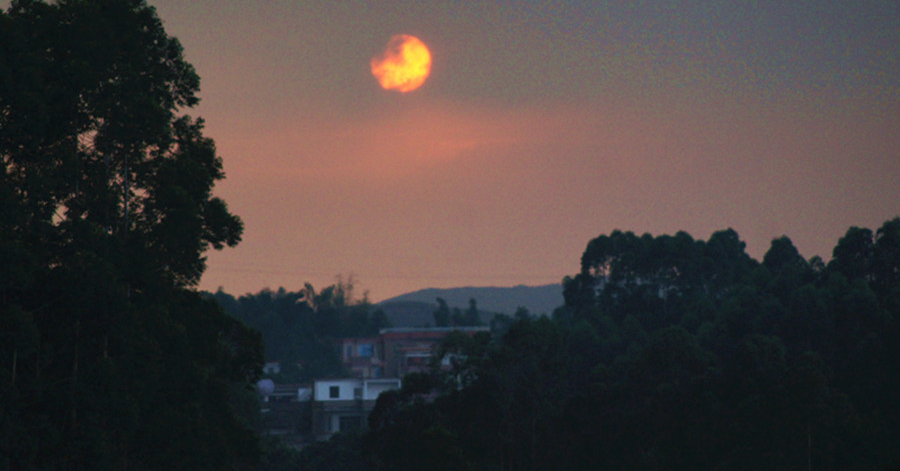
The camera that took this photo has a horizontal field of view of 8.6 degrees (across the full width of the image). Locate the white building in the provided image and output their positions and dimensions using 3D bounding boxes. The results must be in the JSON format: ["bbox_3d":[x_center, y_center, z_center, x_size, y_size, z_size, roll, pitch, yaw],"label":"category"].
[{"bbox_3d":[-9.419,17.875,614.499,8.960,6.420,9.000,0,-1,0],"label":"white building"}]

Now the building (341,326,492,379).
[{"bbox_3d":[-3.774,13.783,670.498,16.540,6.660,11.000,0,-1,0],"label":"building"}]

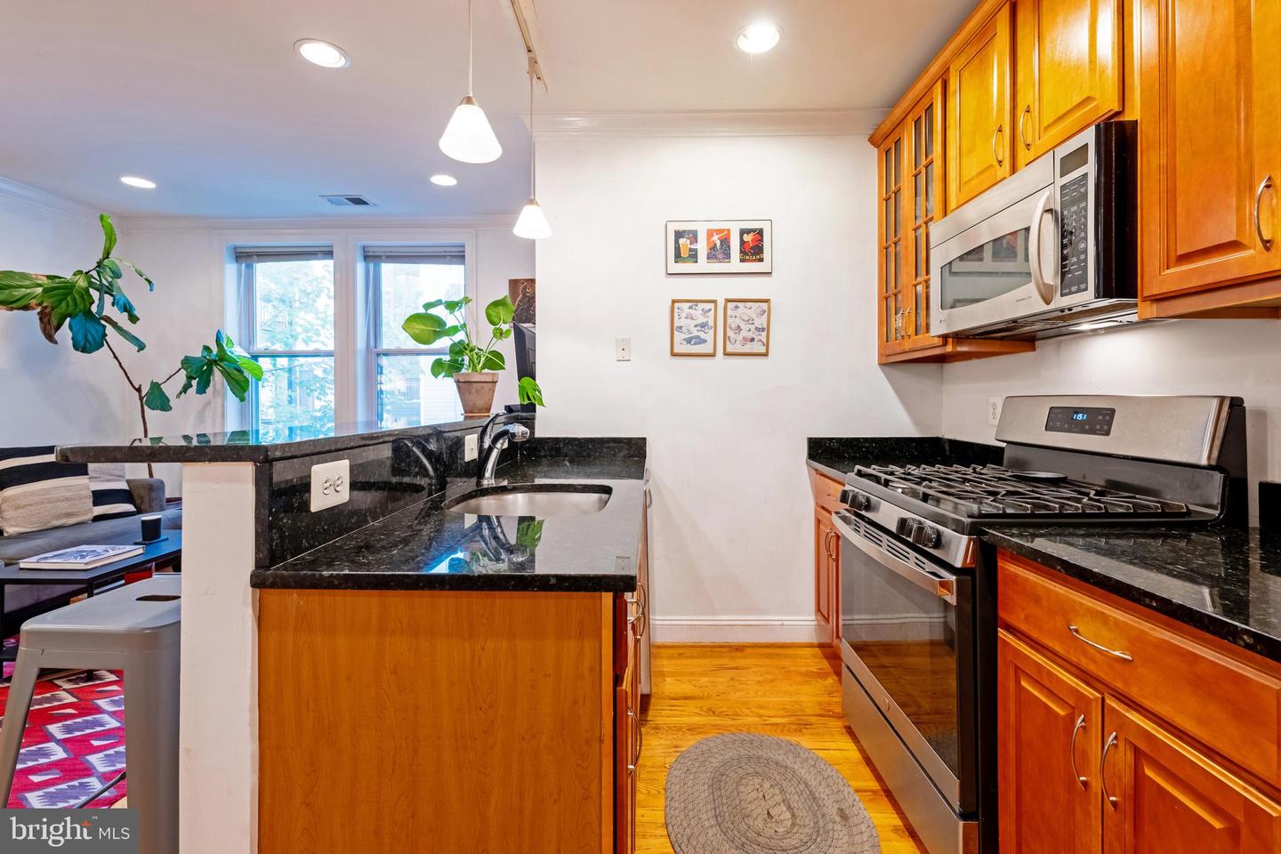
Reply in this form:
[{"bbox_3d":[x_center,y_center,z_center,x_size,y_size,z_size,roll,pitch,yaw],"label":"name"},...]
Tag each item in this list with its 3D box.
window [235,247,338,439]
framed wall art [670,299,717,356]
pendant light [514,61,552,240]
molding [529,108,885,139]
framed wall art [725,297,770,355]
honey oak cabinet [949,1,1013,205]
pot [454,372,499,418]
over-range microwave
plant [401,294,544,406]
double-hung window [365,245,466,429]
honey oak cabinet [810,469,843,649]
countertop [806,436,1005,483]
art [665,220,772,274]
[{"bbox_3d":[-2.728,-0.574,3.888,0.800,1.643,0.120,0,2,2],"label":"window"},{"bbox_3d":[0.258,-0.488,2.438,0.235,0.285,0.020,0,2,2],"label":"framed wall art"},{"bbox_3d":[-0.432,-1.096,1.990,0.153,0.690,0.153,0,2,1],"label":"pendant light"},{"bbox_3d":[0.332,-1.442,2.367,1.677,0.095,0.090,0,2,2],"label":"molding"},{"bbox_3d":[0.527,-0.494,2.450,0.228,0.286,0.020,0,2,1],"label":"framed wall art"},{"bbox_3d":[1.272,-1.052,1.664,0.340,0.550,0.350,0,2,2],"label":"honey oak cabinet"},{"bbox_3d":[-0.795,-0.161,2.420,0.215,0.212,0.215,0,2,0],"label":"pot"},{"bbox_3d":[1.254,-0.512,1.479,0.400,0.410,0.750,0,2,2],"label":"over-range microwave"},{"bbox_3d":[-0.782,-0.359,2.380,0.630,0.520,0.480,0,2,1],"label":"plant"},{"bbox_3d":[-1.728,-0.570,3.861,0.800,1.632,0.120,0,2,2],"label":"double-hung window"},{"bbox_3d":[1.170,0.656,2.213,0.635,0.892,0.560,0,2,1],"label":"honey oak cabinet"},{"bbox_3d":[1.155,0.139,2.192,0.662,0.157,0.560,0,2,1],"label":"countertop"},{"bbox_3d":[0.384,-0.886,2.438,0.525,0.268,0.020,0,2,1],"label":"art"}]

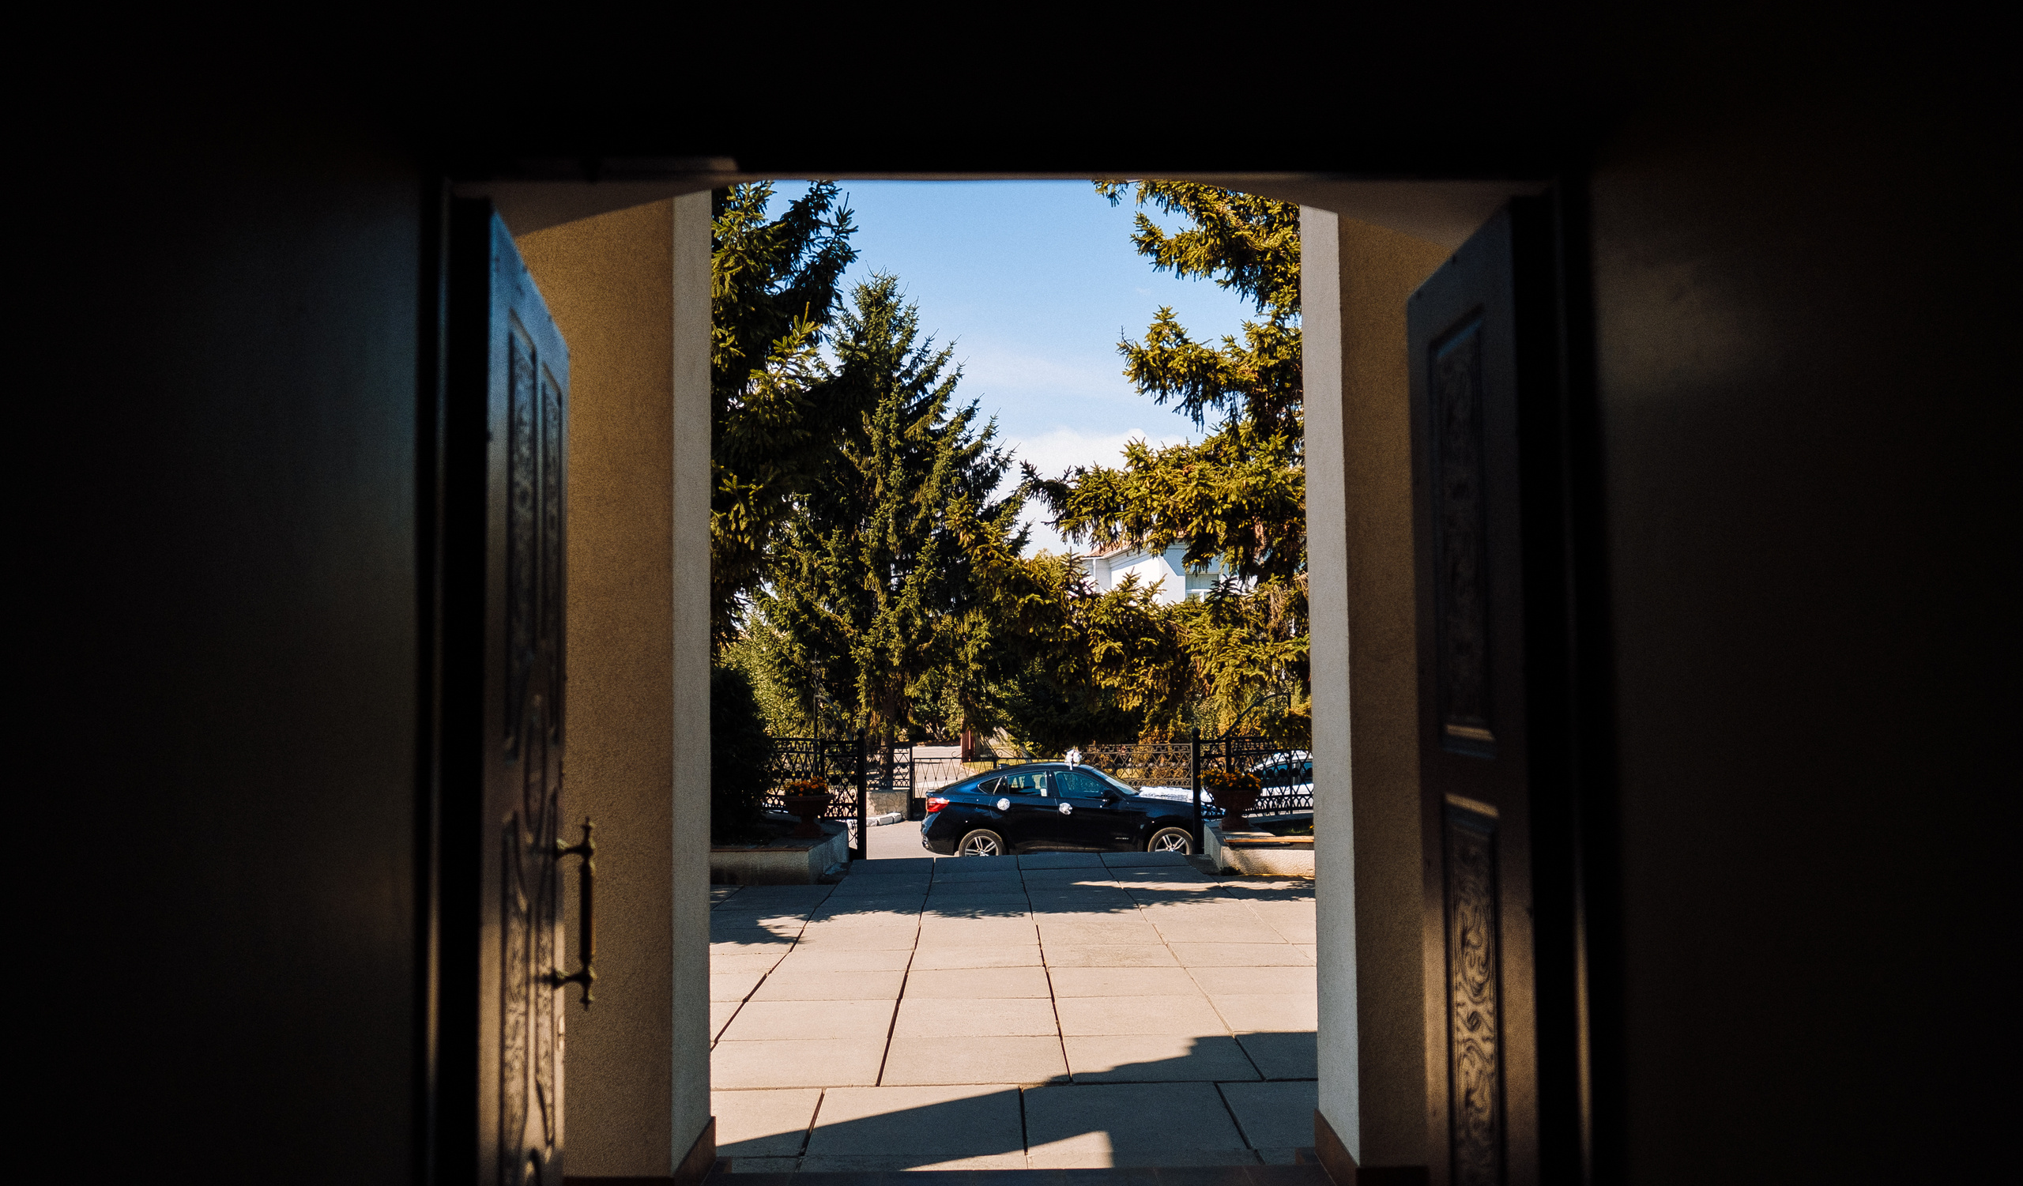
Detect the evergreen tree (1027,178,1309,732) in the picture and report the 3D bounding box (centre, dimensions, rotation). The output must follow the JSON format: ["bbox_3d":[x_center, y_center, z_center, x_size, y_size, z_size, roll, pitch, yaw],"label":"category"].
[{"bbox_3d":[4.600,-3.400,20.300,8.700,15.000,8.500,0,-3,-1],"label":"evergreen tree"}]

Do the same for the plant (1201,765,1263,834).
[{"bbox_3d":[2.606,2.455,16.000,0.690,0.790,0.660,0,-3,-1],"label":"plant"}]

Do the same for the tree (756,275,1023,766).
[{"bbox_3d":[-2.816,-1.307,31.000,6.200,12.000,6.100,0,-3,-1],"label":"tree"}]

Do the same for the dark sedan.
[{"bbox_3d":[1.000,3.590,21.850,4.910,1.700,2.020,0,-3,-2],"label":"dark sedan"}]

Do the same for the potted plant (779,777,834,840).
[{"bbox_3d":[-2.390,2.518,15.750,0.640,0.730,0.620,0,-3,-1],"label":"potted plant"}]

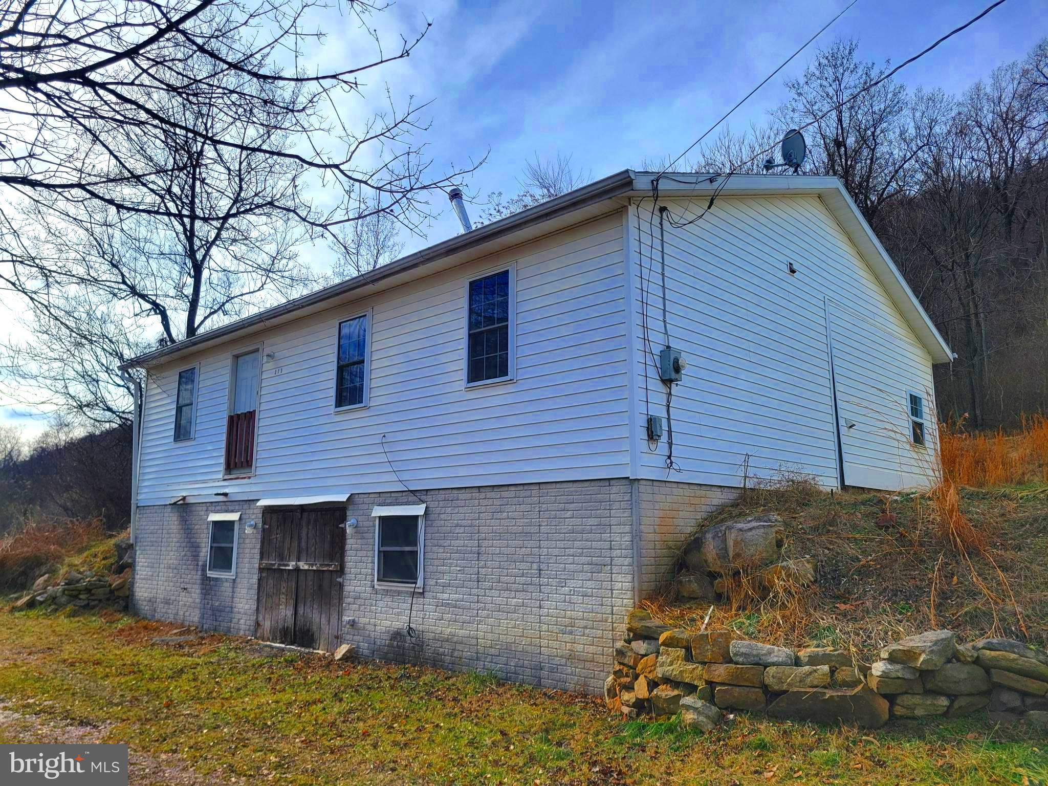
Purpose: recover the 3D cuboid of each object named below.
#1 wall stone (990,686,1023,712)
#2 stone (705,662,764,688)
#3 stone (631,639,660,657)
[{"bbox_3d":[3.811,2.417,6.220,0.260,0.200,0.240,-2,-10,10],"label":"wall stone"},{"bbox_3d":[1.757,2.362,6.600,0.482,0.176,0.300,-3,-11,18],"label":"stone"},{"bbox_3d":[1.073,2.254,6.970,0.238,0.136,0.220,-4,-11,20],"label":"stone"}]

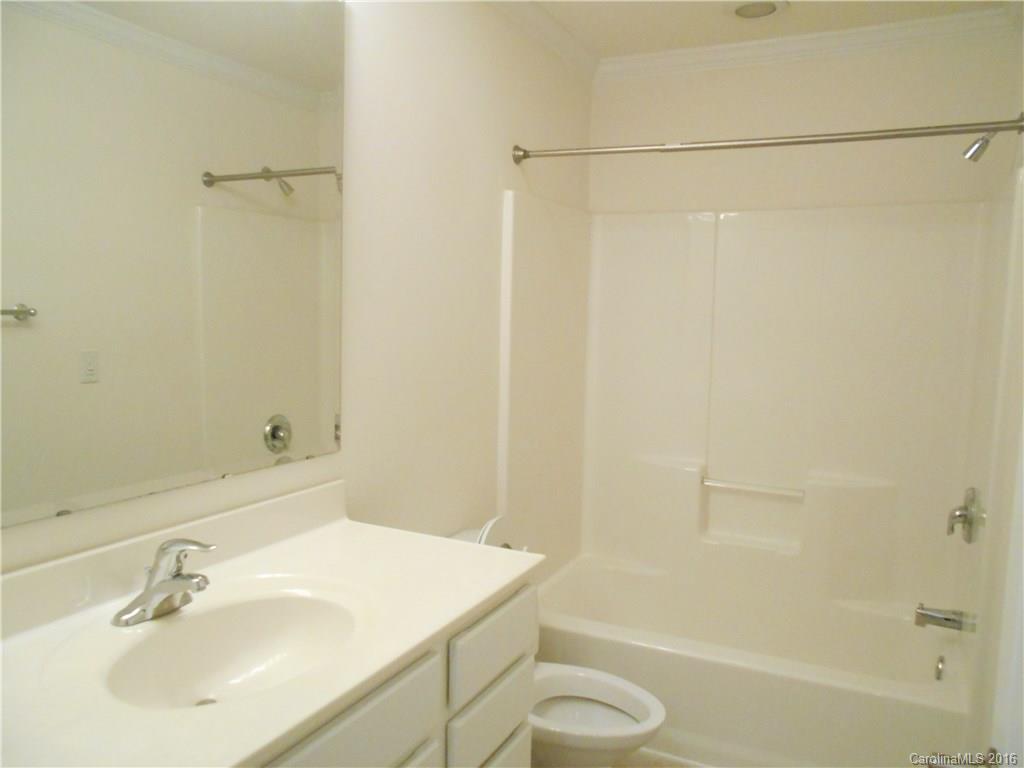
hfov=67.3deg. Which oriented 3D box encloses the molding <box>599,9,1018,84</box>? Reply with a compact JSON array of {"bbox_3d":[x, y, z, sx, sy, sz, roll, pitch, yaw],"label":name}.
[{"bbox_3d":[0.993,-1.260,2.894,1.475,0.067,0.066,4,6,26],"label":"molding"}]

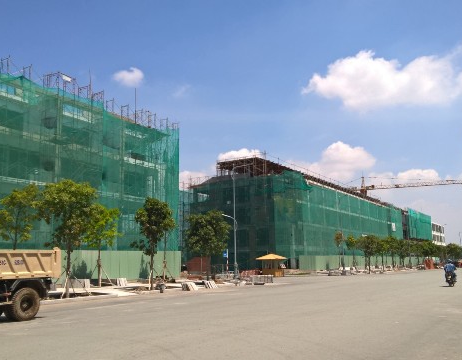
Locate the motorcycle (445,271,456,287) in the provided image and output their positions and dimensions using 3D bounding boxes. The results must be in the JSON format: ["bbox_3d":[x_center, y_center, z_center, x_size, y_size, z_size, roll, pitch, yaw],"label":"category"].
[{"bbox_3d":[13.189,5.817,30.416,0.680,1.050,1.880,-6,-10,27],"label":"motorcycle"}]

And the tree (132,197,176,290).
[{"bbox_3d":[-4.553,3.654,29.848,2.466,5.414,2.466,-1,-9,0],"label":"tree"}]

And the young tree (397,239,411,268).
[{"bbox_3d":[26.617,11.412,78.210,2.078,4.528,2.078,-6,-11,30],"label":"young tree"}]

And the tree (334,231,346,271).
[{"bbox_3d":[15.951,10.366,74.844,1.701,5.719,1.701,-6,-11,30],"label":"tree"}]

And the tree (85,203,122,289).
[{"bbox_3d":[-8.562,4.341,33.842,2.417,5.452,2.417,-1,-9,0],"label":"tree"}]

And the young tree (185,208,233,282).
[{"bbox_3d":[-1.582,4.689,35.689,3.092,5.120,3.092,-1,-9,0],"label":"young tree"}]

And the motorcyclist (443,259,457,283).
[{"bbox_3d":[13.133,5.409,30.450,0.720,1.300,0.800,-6,-10,27],"label":"motorcyclist"}]

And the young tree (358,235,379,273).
[{"bbox_3d":[16.089,8.645,59.559,2.481,4.519,2.481,-6,-11,30],"label":"young tree"}]

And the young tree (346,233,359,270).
[{"bbox_3d":[19.242,11.296,80.078,2.125,5.431,2.125,-6,-11,30],"label":"young tree"}]

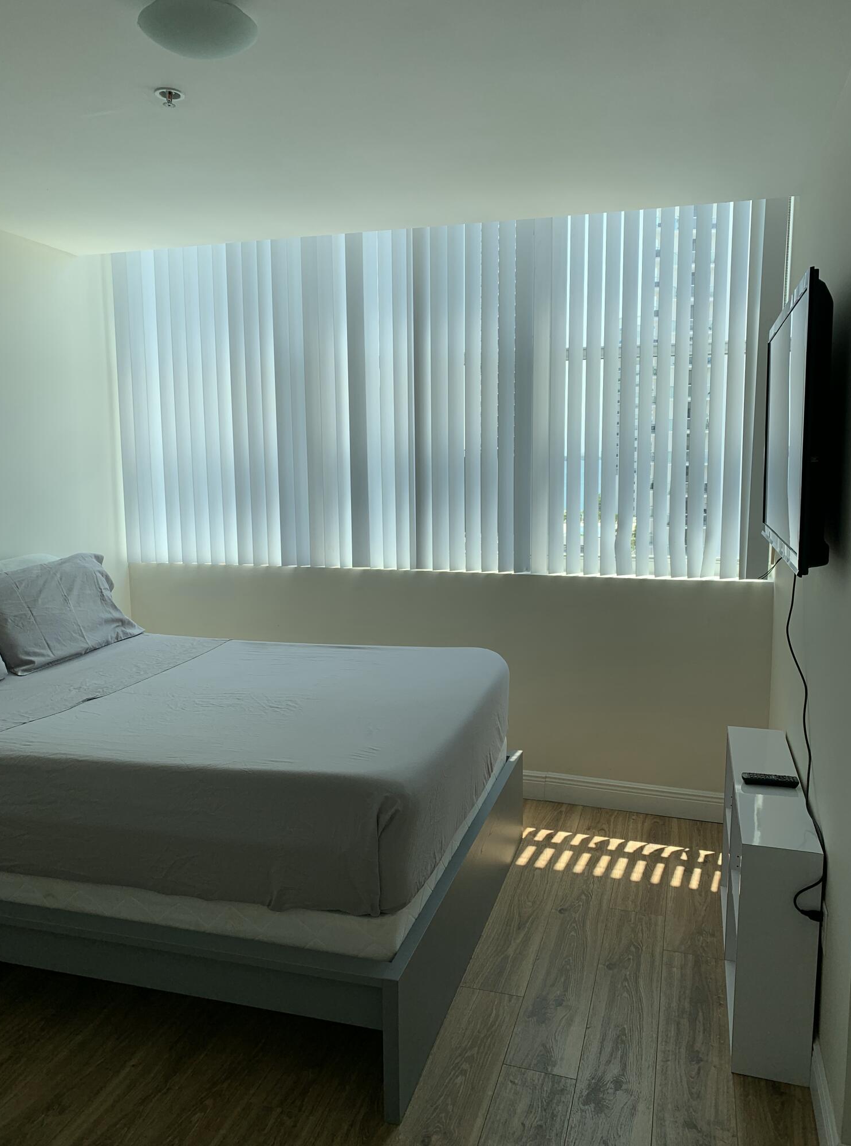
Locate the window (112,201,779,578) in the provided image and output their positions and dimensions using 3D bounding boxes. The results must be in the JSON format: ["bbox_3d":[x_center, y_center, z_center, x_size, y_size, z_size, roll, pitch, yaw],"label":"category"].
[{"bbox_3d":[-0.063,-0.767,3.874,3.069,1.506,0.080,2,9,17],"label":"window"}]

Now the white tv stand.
[{"bbox_3d":[1.014,0.916,2.591,0.187,0.625,0.940,2,9,17],"label":"white tv stand"}]

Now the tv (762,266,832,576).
[{"bbox_3d":[0.918,-0.354,2.126,0.075,0.595,0.960,1,8,17],"label":"tv"}]

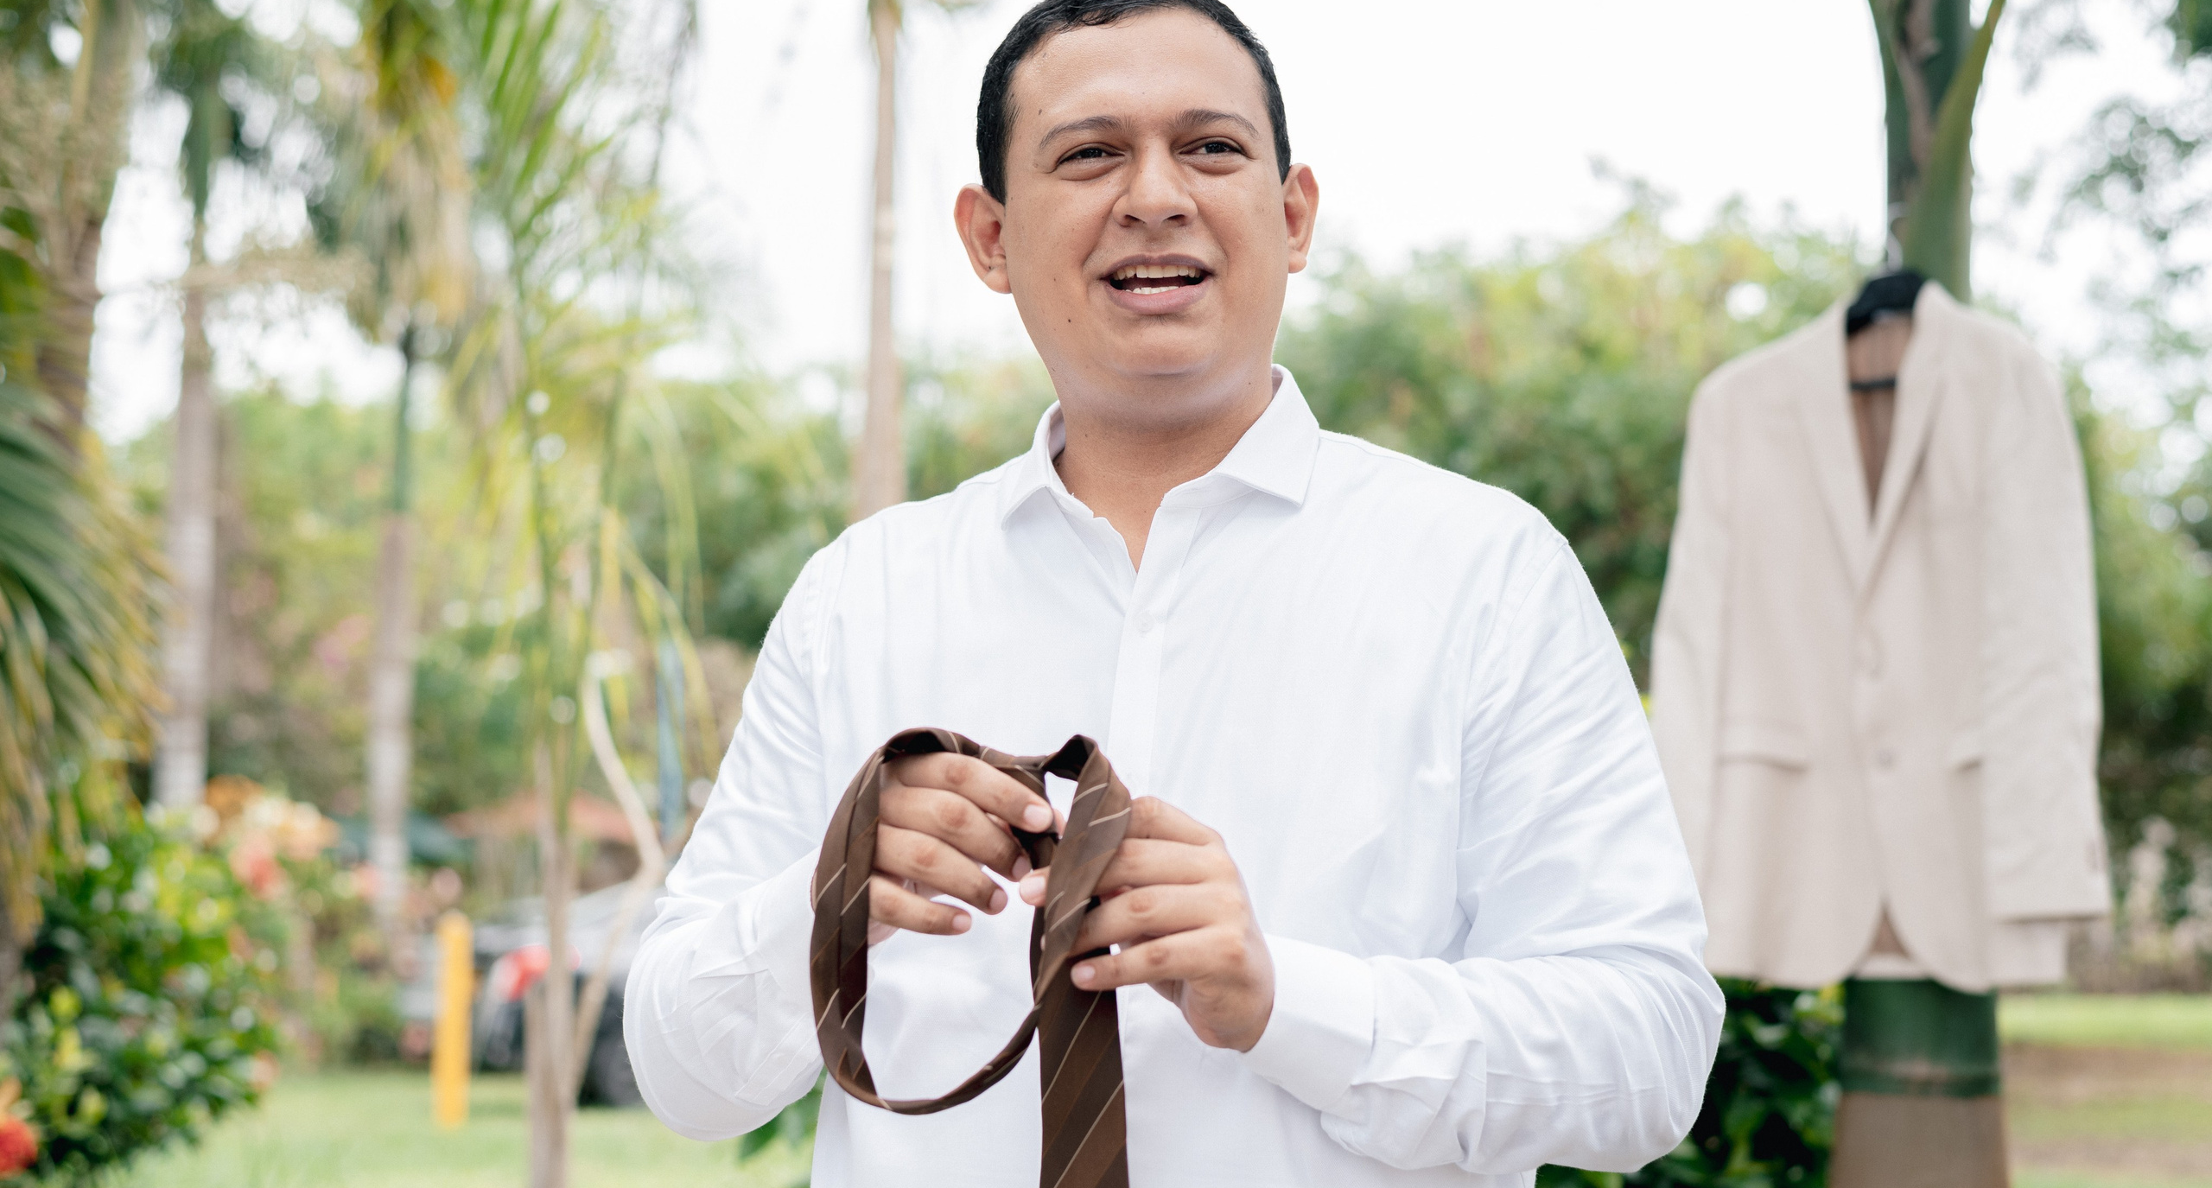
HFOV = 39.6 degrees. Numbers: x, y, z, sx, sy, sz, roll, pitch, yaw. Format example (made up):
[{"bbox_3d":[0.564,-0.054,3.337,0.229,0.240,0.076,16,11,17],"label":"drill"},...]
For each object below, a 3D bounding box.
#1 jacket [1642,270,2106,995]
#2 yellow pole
[{"bbox_3d":[0.893,0.055,3.550,0.500,0.780,0.220,-1,-5,18],"label":"jacket"},{"bbox_3d":[-3.040,1.980,14.200,0.155,0.980,0.155,1,-5,0],"label":"yellow pole"}]

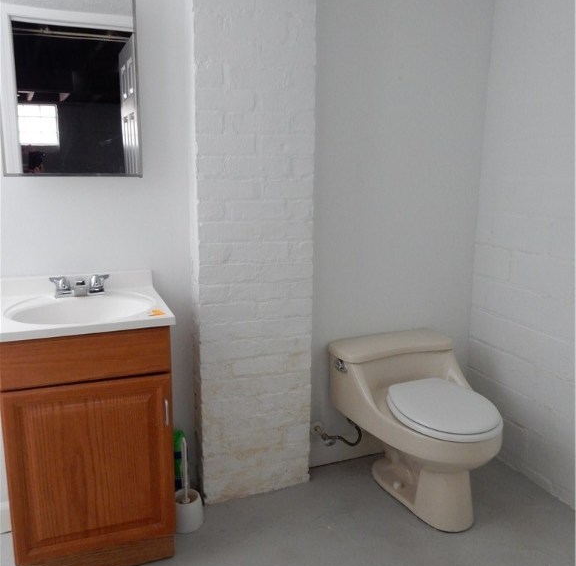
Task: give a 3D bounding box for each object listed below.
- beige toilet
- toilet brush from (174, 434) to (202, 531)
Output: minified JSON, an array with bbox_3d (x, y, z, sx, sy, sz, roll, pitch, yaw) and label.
[{"bbox_3d":[0.502,0.542,2.052,0.527,0.560,0.626,-6,14,-26],"label":"beige toilet"},{"bbox_3d":[-0.353,0.684,1.915,0.109,0.331,0.109,-4,13,-20],"label":"toilet brush"}]

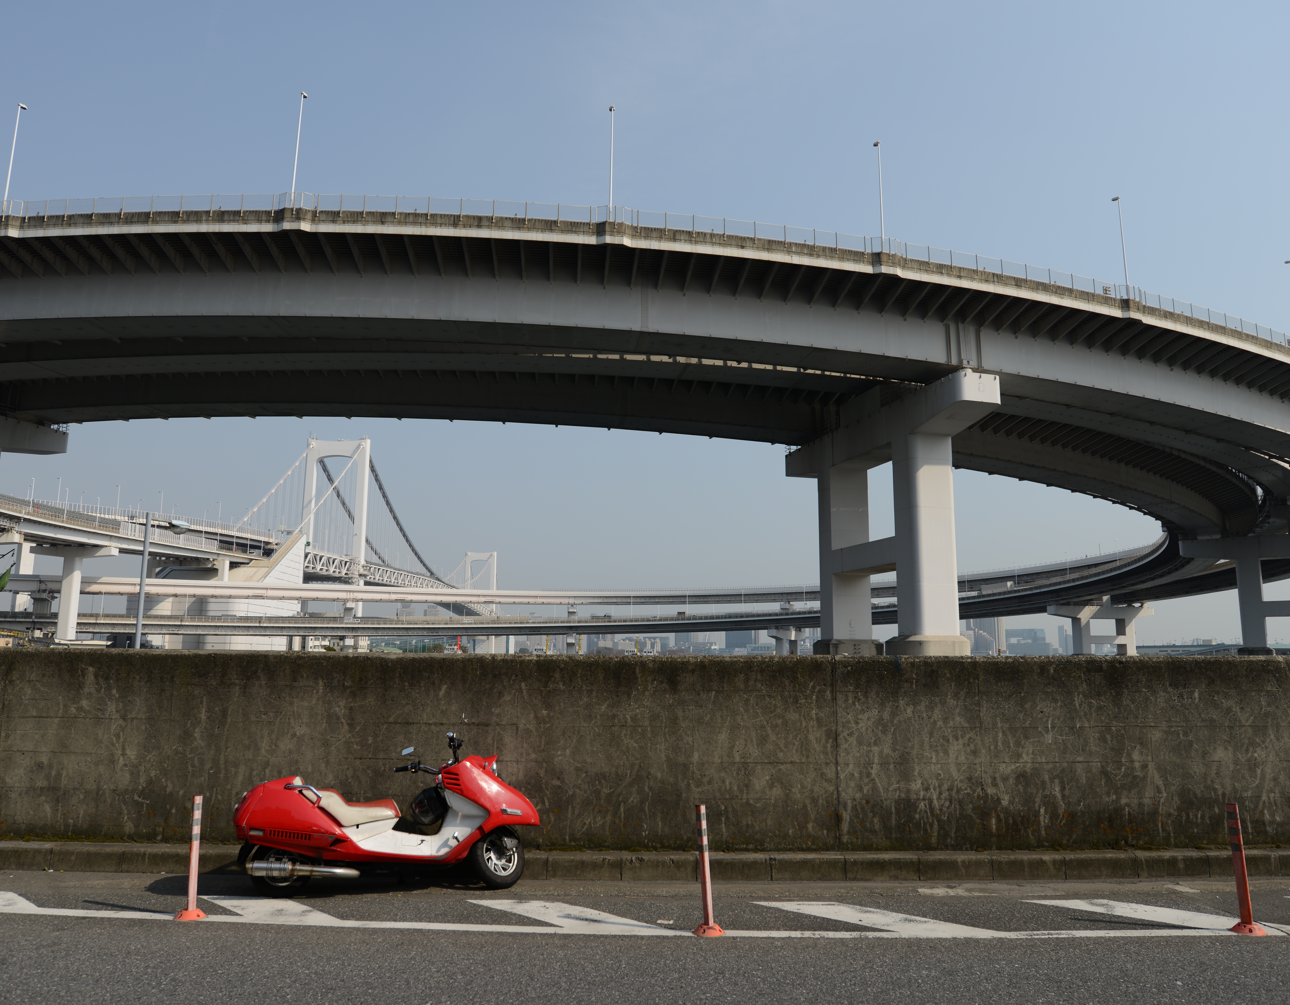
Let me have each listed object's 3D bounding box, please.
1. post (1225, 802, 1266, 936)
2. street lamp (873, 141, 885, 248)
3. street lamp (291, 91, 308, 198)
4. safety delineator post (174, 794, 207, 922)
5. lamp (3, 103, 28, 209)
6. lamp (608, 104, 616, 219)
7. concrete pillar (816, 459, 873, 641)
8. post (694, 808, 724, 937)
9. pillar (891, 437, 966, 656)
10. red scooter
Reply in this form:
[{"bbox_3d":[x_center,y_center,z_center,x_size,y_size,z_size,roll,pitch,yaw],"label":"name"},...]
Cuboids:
[{"bbox_3d":[4.038,2.470,6.513,0.240,0.810,0.240,0,-9,0],"label":"post"},{"bbox_3d":[15.634,-20.295,64.250,0.250,7.800,0.800,3,-10,-13],"label":"street lamp"},{"bbox_3d":[-22.055,-22.320,61.273,0.250,7.800,0.800,0,-9,2],"label":"street lamp"},{"bbox_3d":[-3.116,2.445,6.666,0.240,0.810,0.240,0,-9,0],"label":"safety delineator post"},{"bbox_3d":[-41.698,-22.623,63.630,0.250,7.800,0.800,-1,-10,10],"label":"lamp"},{"bbox_3d":[-2.127,-21.382,61.092,0.250,7.800,0.800,1,-9,-5],"label":"lamp"},{"bbox_3d":[18.090,5.445,86.838,3.600,16.750,2.740,3,-10,-16],"label":"concrete pillar"},{"bbox_3d":[0.419,2.425,6.396,0.240,0.810,0.240,0,-9,0],"label":"post"},{"bbox_3d":[21.719,3.406,74.312,3.550,16.750,2.700,3,-10,-16],"label":"pillar"},{"bbox_3d":[-1.931,2.398,7.527,2.250,1.200,0.760,2,-10,-10],"label":"red scooter"}]

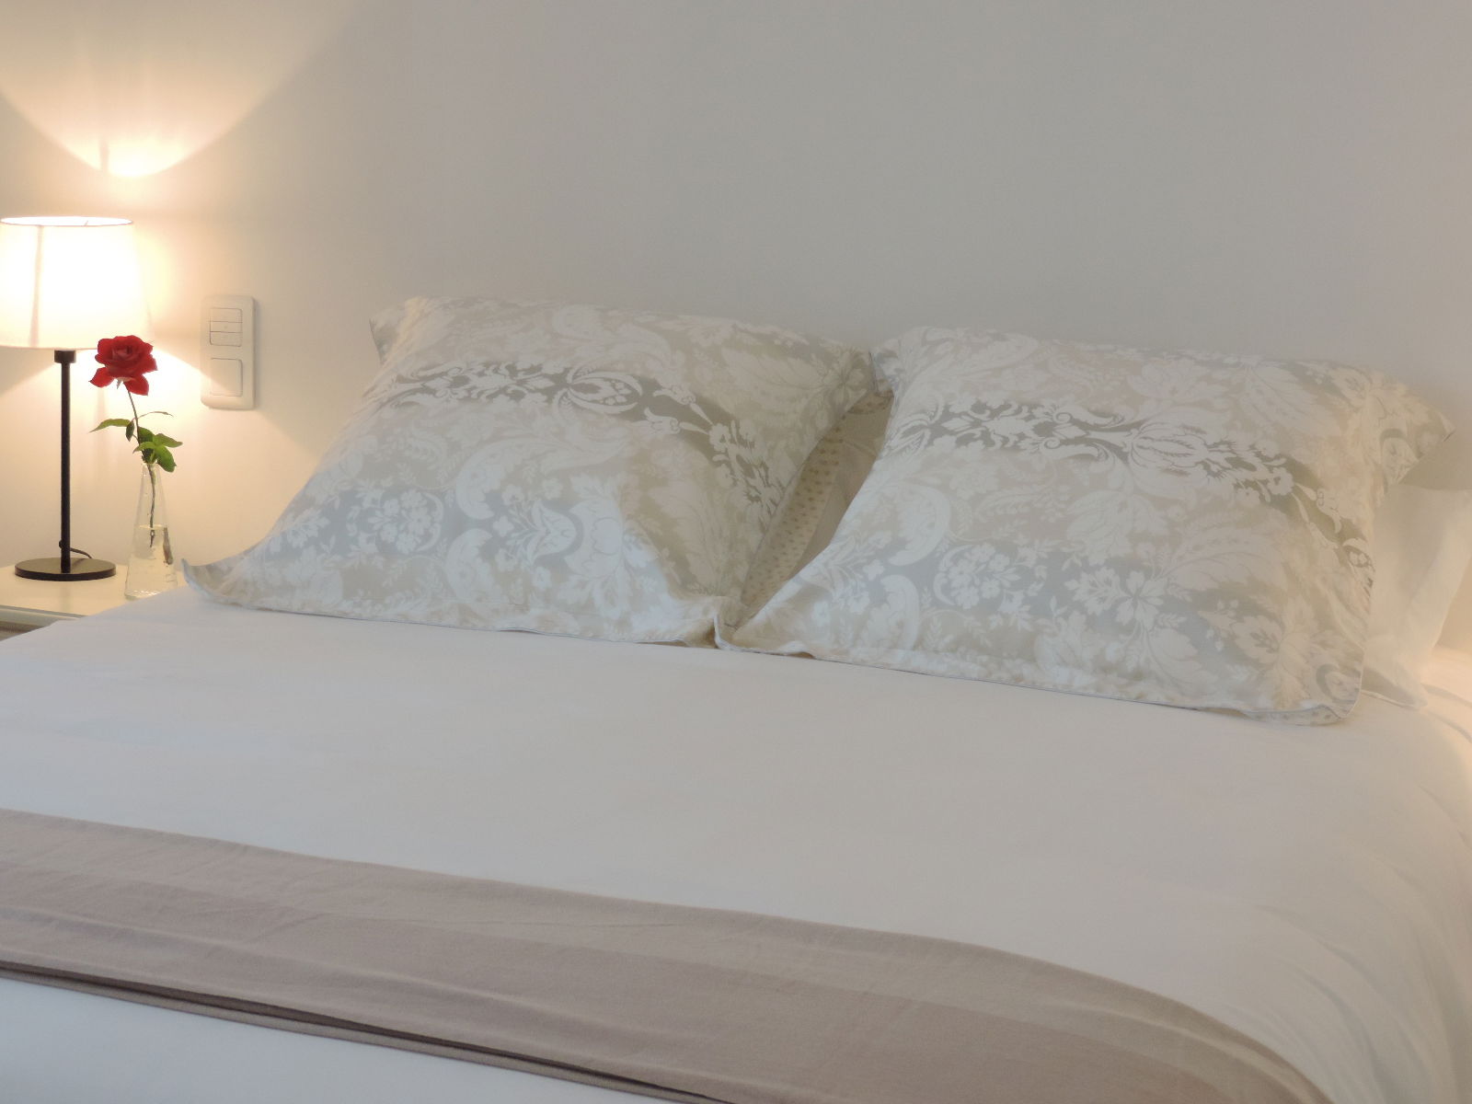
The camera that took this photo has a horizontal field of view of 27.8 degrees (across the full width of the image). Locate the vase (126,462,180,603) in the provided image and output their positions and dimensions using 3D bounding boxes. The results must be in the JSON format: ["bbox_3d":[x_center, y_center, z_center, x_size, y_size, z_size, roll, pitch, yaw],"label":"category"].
[{"bbox_3d":[-0.789,-0.030,4.016,0.072,0.178,0.072,1,9,0],"label":"vase"}]

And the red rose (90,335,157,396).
[{"bbox_3d":[-0.819,-0.249,3.982,0.088,0.079,0.083,-1,9,-12],"label":"red rose"}]

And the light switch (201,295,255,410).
[{"bbox_3d":[-0.705,-0.277,4.130,0.085,0.158,0.012,5,10,24],"label":"light switch"}]

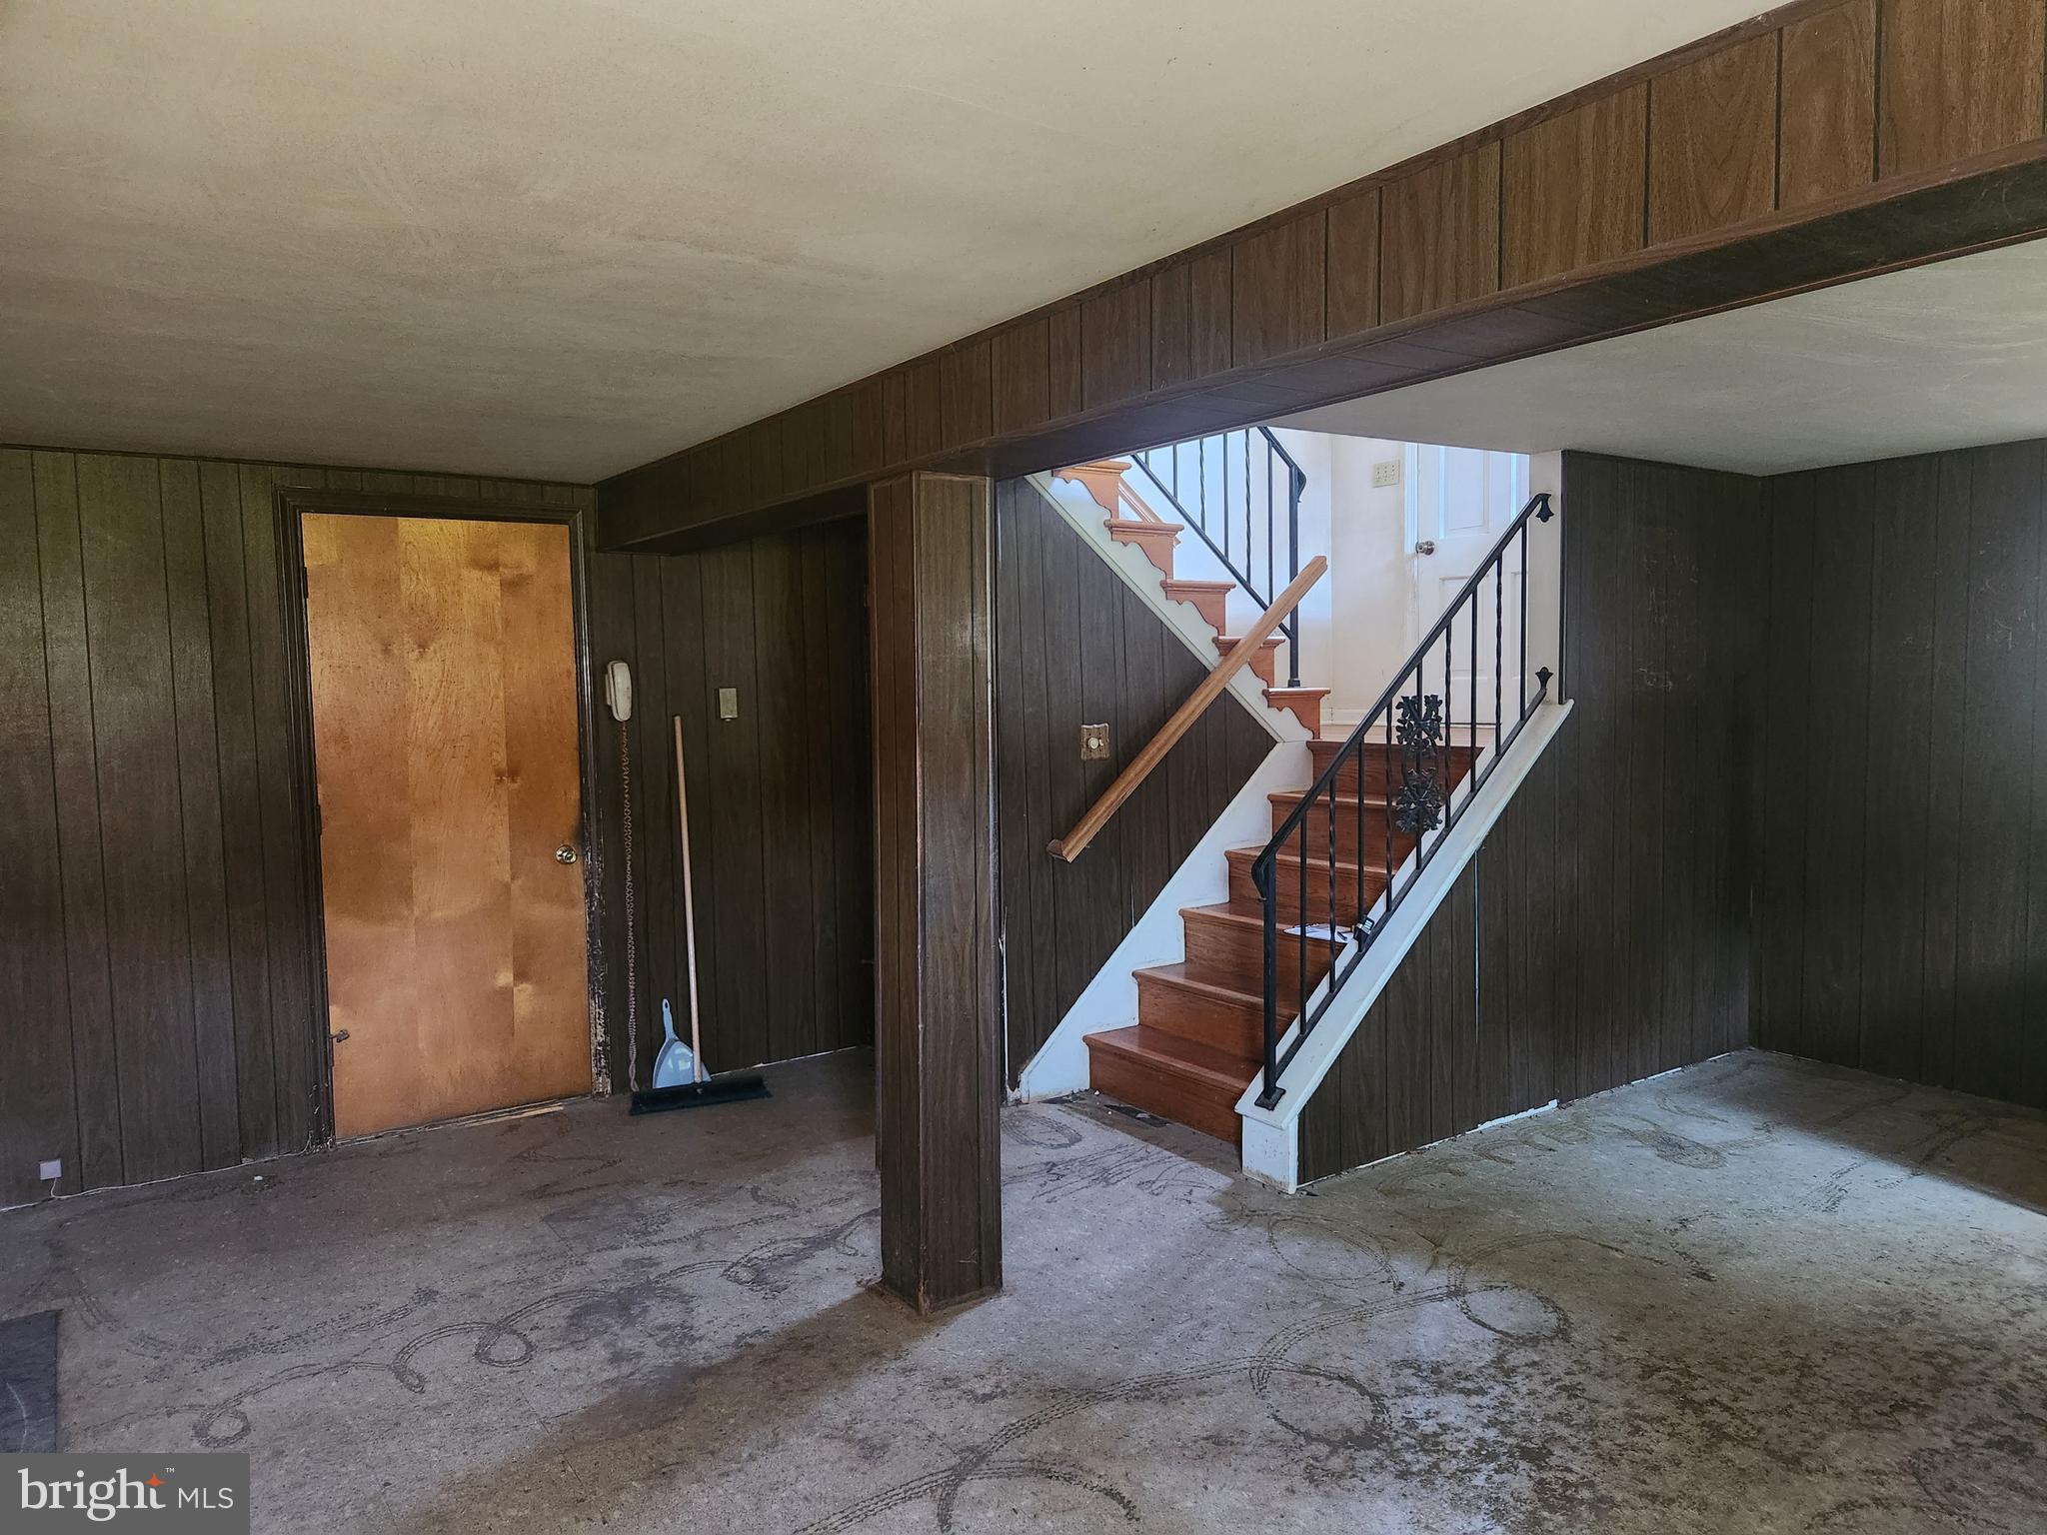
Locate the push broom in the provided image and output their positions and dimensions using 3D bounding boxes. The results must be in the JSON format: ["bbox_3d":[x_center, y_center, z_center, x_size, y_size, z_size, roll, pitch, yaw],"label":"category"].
[{"bbox_3d":[-1.188,0.500,4.910,0.470,1.410,0.190,-1,-9,-22],"label":"push broom"}]

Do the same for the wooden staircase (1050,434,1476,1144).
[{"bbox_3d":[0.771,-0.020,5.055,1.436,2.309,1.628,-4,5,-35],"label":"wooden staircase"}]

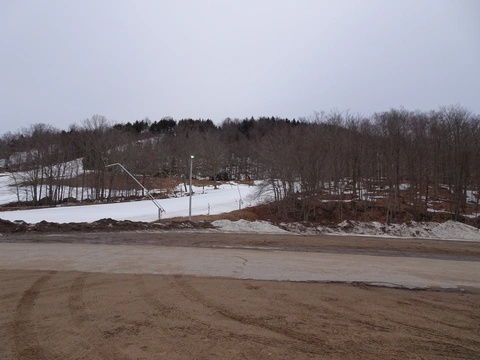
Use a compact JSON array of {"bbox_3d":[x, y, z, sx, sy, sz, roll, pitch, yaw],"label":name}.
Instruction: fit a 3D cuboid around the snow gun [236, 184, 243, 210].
[{"bbox_3d":[-0.090,3.050,58.000,0.800,4.700,0.800,2,-3,-20],"label":"snow gun"}]

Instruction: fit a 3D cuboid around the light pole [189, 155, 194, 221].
[{"bbox_3d":[-6.500,1.090,45.000,0.600,9.000,0.500,3,-4,-37],"label":"light pole"}]

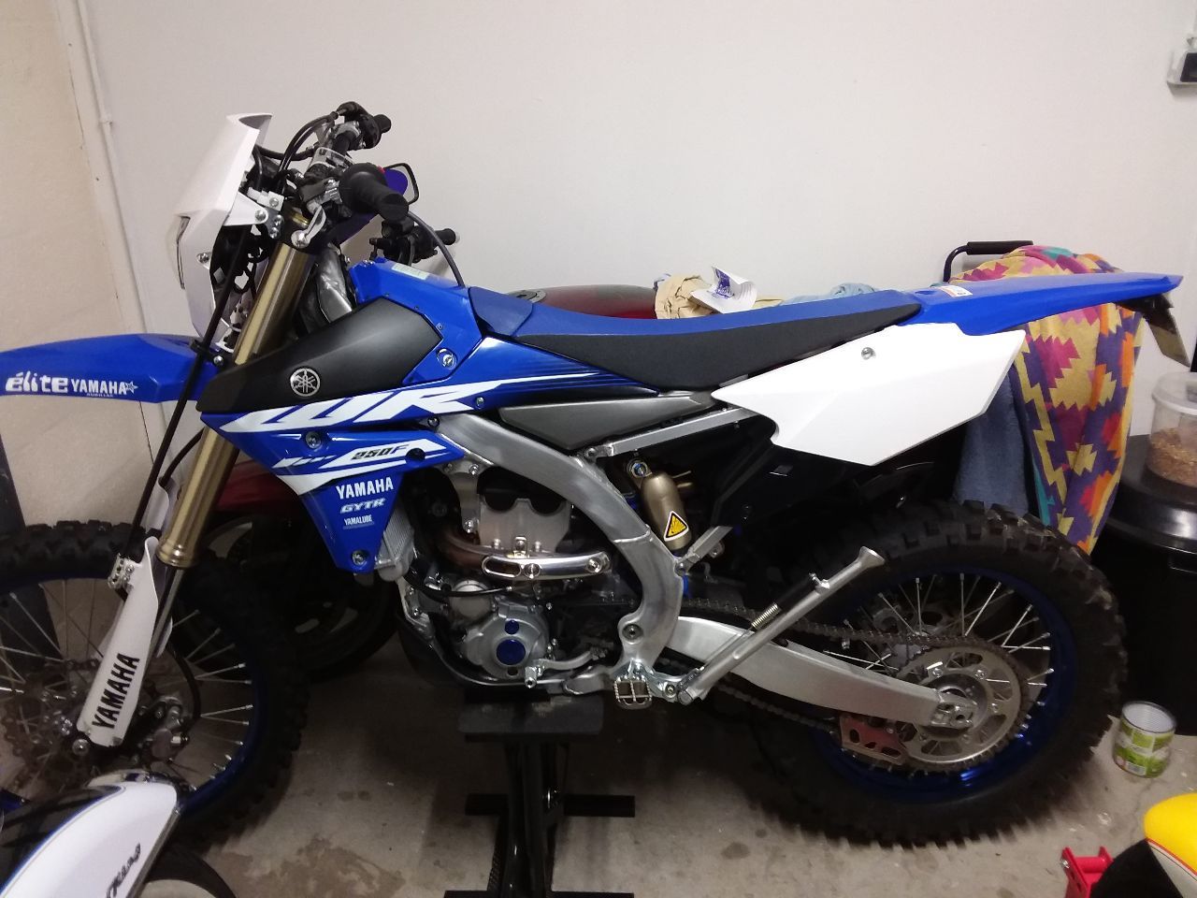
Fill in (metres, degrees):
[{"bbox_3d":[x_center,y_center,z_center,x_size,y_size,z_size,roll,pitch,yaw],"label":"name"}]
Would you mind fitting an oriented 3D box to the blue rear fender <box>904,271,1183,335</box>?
[{"bbox_3d":[0.672,-0.229,1.444,0.460,0.088,0.190,-1,19,-1],"label":"blue rear fender"}]

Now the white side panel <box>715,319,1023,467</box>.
[{"bbox_3d":[0.390,-0.077,1.363,0.460,0.215,0.080,-1,19,-1],"label":"white side panel"}]

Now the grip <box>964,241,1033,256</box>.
[{"bbox_3d":[0.796,-0.400,1.864,0.142,0.031,0.032,-1,22,0],"label":"grip"}]

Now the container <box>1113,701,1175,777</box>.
[{"bbox_3d":[1.135,0.605,1.942,0.100,0.117,0.100,-1,22,0],"label":"container"}]

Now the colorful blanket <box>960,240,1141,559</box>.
[{"bbox_3d":[0.925,-0.107,1.964,0.350,0.660,0.220,-1,22,0],"label":"colorful blanket"}]

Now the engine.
[{"bbox_3d":[-0.138,0.177,1.561,0.365,0.375,0.300,-1,19,-1],"label":"engine"}]

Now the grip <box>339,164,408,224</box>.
[{"bbox_3d":[-0.253,-0.288,1.067,0.056,0.056,0.122,-12,30,-27],"label":"grip"}]

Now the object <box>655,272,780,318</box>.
[{"bbox_3d":[0.255,-0.317,2.012,0.260,0.120,0.180,-1,22,0],"label":"object"}]

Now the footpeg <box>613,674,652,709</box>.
[{"bbox_3d":[0.050,0.373,1.431,0.057,0.038,0.088,-1,19,-1],"label":"footpeg"}]

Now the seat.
[{"bbox_3d":[0.140,-0.186,1.446,0.670,0.152,0.225,-1,19,-1],"label":"seat"}]

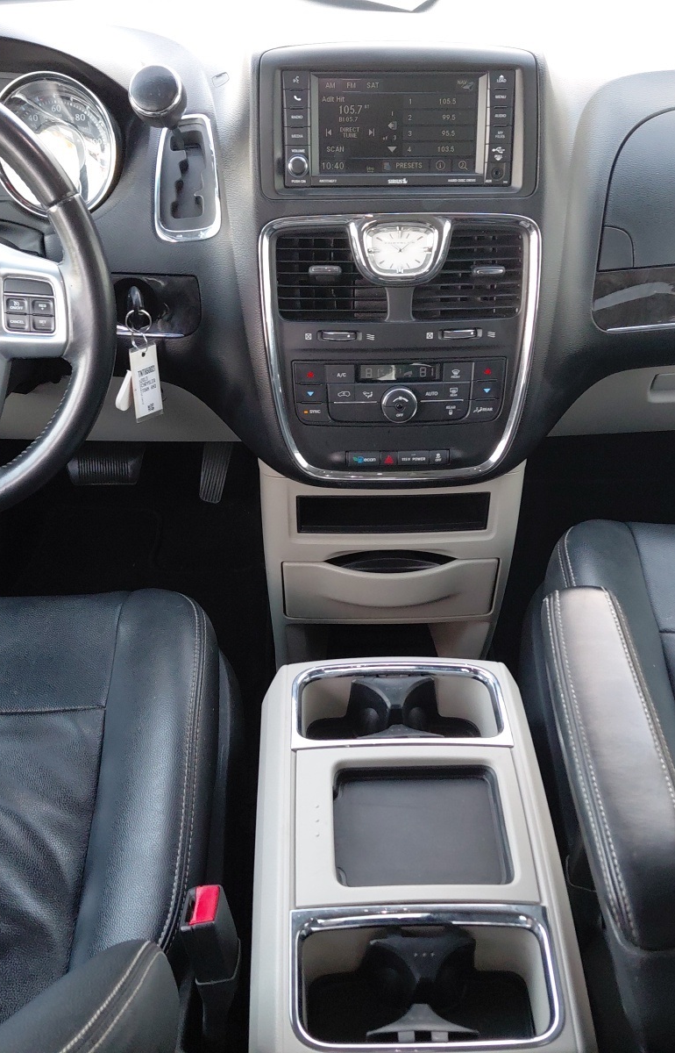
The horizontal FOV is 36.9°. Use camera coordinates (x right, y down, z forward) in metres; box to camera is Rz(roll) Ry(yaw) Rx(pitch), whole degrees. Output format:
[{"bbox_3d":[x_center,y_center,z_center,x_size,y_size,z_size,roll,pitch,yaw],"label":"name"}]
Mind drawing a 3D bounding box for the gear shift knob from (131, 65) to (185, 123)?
[{"bbox_3d":[-0.150,-0.363,0.852,0.045,0.045,0.046,0,-3,1],"label":"gear shift knob"}]

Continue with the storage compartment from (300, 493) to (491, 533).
[{"bbox_3d":[0.057,-0.040,1.061,0.190,0.048,0.080,-1,41,-1],"label":"storage compartment"}]

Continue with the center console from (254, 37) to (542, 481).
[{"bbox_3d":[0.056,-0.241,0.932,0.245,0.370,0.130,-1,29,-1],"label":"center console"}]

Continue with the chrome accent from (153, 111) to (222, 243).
[{"bbox_3d":[-0.136,-0.312,0.914,0.060,0.118,0.028,-1,14,-1],"label":"chrome accent"}]

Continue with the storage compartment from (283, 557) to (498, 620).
[{"bbox_3d":[0.056,0.031,1.133,0.222,0.085,0.110,-1,41,-1],"label":"storage compartment"}]

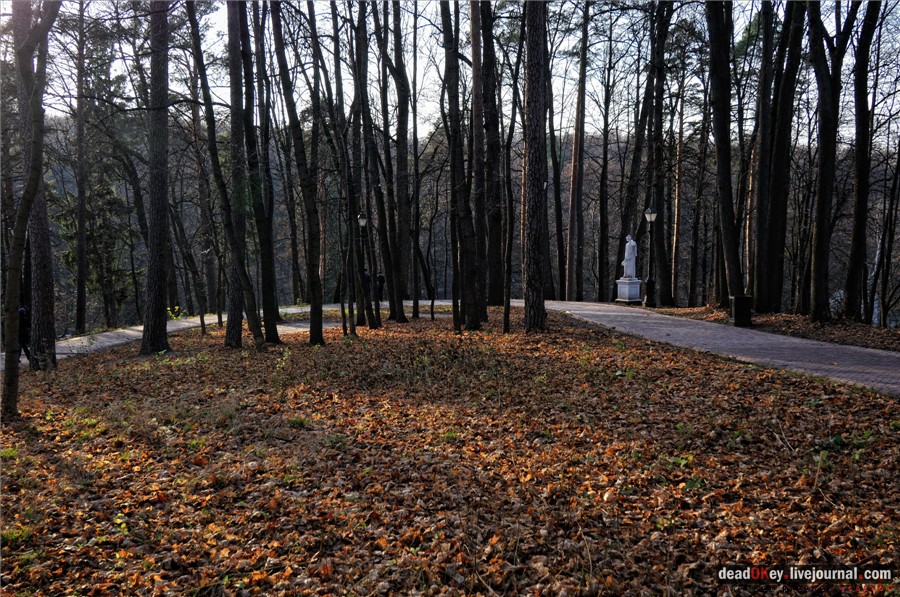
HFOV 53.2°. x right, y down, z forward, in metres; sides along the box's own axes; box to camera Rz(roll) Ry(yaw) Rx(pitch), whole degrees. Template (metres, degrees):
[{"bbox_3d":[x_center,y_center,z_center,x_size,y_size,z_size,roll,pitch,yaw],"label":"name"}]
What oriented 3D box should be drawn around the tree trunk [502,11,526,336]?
[{"bbox_3d":[1.579,-3.088,21.856,0.580,7.846,0.400,0,2,0],"label":"tree trunk"}]

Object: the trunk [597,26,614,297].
[{"bbox_3d":[6.923,-6.116,39.769,0.750,12.596,0.600,0,2,0],"label":"trunk"}]

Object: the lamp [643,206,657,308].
[{"bbox_3d":[7.810,-1.590,34.928,0.460,3.922,0.460,0,2,0],"label":"lamp"}]

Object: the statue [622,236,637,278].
[{"bbox_3d":[7.392,-1.727,36.967,0.500,1.808,0.540,-1,3,-34],"label":"statue"}]

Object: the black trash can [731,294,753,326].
[{"bbox_3d":[7.920,0.340,24.400,0.500,0.860,0.500,0,2,-1],"label":"black trash can"}]

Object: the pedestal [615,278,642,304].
[{"bbox_3d":[7.363,-0.288,36.980,0.820,1.071,0.820,-1,3,-34],"label":"pedestal"}]

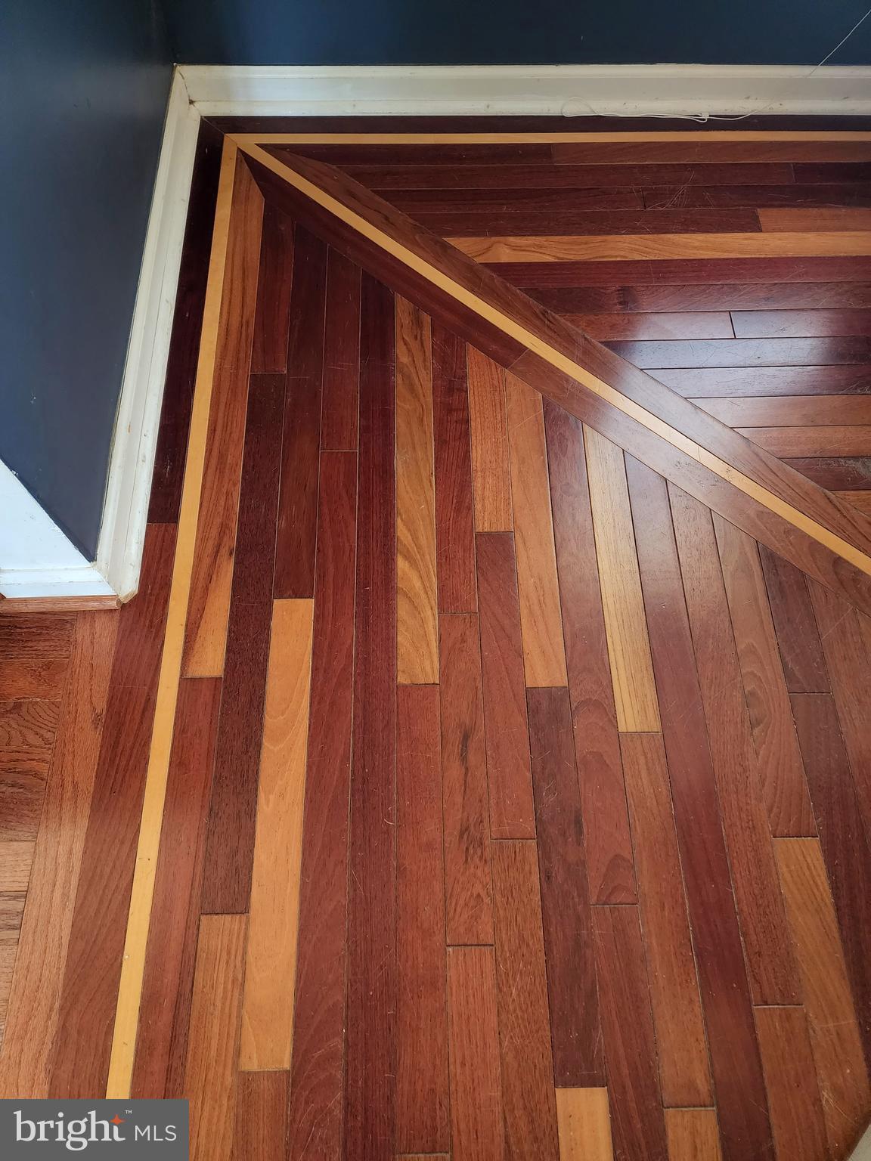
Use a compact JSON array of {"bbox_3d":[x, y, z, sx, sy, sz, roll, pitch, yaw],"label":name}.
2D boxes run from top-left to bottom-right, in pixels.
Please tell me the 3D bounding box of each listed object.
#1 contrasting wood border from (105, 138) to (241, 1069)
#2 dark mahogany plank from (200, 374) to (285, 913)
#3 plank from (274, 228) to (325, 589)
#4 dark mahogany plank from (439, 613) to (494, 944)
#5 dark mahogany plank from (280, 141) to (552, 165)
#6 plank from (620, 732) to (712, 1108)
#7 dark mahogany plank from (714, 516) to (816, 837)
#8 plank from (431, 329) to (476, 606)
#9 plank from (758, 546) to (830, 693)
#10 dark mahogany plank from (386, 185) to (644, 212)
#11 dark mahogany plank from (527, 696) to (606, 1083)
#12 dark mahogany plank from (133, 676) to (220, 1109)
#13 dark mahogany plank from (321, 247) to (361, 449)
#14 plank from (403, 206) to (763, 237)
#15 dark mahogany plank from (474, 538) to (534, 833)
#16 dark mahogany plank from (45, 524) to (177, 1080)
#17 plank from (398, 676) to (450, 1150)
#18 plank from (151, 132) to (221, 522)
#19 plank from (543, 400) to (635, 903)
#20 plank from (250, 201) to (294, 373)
[{"bbox_3d":[-0.364,-0.124,1.149,0.026,0.018,1.549,-1,67,-1],"label":"contrasting wood border"},{"bbox_3d":[-0.258,0.037,1.080,0.058,0.018,0.790,-1,67,-1],"label":"dark mahogany plank"},{"bbox_3d":[-0.208,-0.297,1.225,0.058,0.018,0.710,-1,67,-1],"label":"plank"},{"bbox_3d":[0.037,0.239,0.987,0.056,0.019,0.412,-1,66,-1],"label":"dark mahogany plank"},{"bbox_3d":[-0.044,-0.781,1.430,0.527,0.019,0.058,-1,66,-1],"label":"dark mahogany plank"},{"bbox_3d":[0.270,0.387,0.923,0.057,0.019,0.408,-1,66,-1],"label":"plank"},{"bbox_3d":[0.437,0.110,1.046,0.058,0.019,0.456,-1,66,-1],"label":"dark mahogany plank"},{"bbox_3d":[0.026,-0.190,1.173,0.056,0.019,0.521,-1,66,-1],"label":"plank"},{"bbox_3d":[0.496,0.050,1.080,0.058,0.018,0.225,-1,67,-1],"label":"plank"},{"bbox_3d":[0.131,-0.679,1.392,0.482,0.018,0.058,-1,67,-1],"label":"dark mahogany plank"},{"bbox_3d":[0.153,0.350,0.939,0.057,0.019,0.448,-1,66,-1],"label":"dark mahogany plank"},{"bbox_3d":[-0.306,0.357,0.932,0.058,0.019,0.490,-1,66,-1],"label":"dark mahogany plank"},{"bbox_3d":[-0.153,-0.385,1.263,0.058,0.018,0.417,-1,67,-1],"label":"dark mahogany plank"},{"bbox_3d":[0.263,-0.628,1.371,0.617,0.018,0.058,-1,67,-1],"label":"plank"},{"bbox_3d":[0.092,0.129,1.043,0.058,0.018,0.425,-1,67,-1],"label":"dark mahogany plank"},{"bbox_3d":[-0.399,0.250,0.987,0.063,0.018,0.717,-1,67,-1],"label":"dark mahogany plank"},{"bbox_3d":[-0.018,0.379,0.934,0.058,0.018,0.515,-1,67,-1],"label":"plank"},{"bbox_3d":[-0.408,-0.473,1.294,0.055,0.019,0.860,-1,66,-1],"label":"plank"},{"bbox_3d":[0.204,0.051,1.070,0.059,0.019,0.736,-1,66,-1],"label":"plank"},{"bbox_3d":[-0.269,-0.499,1.306,0.059,0.019,0.381,-1,66,-1],"label":"plank"}]

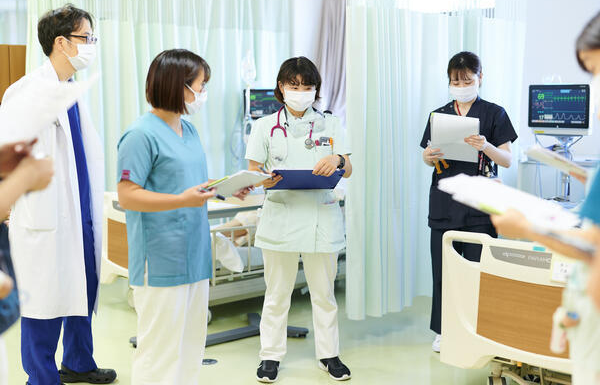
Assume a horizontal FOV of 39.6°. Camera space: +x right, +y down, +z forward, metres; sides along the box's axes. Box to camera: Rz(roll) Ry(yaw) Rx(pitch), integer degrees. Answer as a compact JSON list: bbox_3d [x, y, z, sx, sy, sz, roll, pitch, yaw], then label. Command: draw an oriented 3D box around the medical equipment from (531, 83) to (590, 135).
[{"bbox_3d":[1.668,-0.528,5.325,0.385,0.320,0.170,2,6,24],"label":"medical equipment"}]

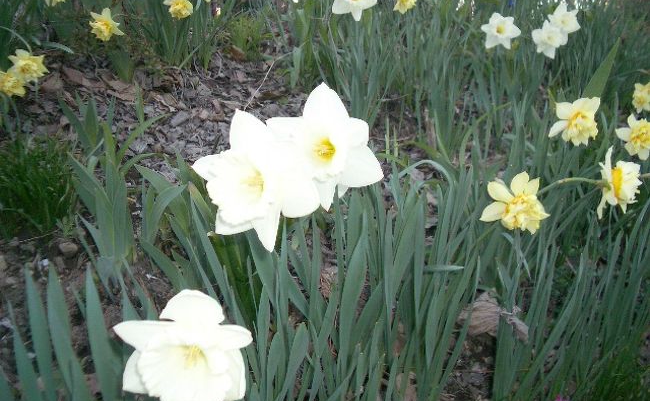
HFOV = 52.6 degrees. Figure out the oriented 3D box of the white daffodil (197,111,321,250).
[{"bbox_3d":[-0.054,-0.015,0.510,0.102,0.107,0.060,6,15,16],"label":"white daffodil"}]

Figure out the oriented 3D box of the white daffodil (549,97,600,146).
[{"bbox_3d":[0.387,-0.123,1.020,0.083,0.078,0.052,1,32,4],"label":"white daffodil"}]

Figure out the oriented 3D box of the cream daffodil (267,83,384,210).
[{"bbox_3d":[0.000,-0.044,0.530,0.098,0.101,0.058,3,19,7],"label":"cream daffodil"}]

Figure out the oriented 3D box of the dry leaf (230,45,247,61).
[{"bbox_3d":[-0.250,-0.425,1.900,0.045,0.030,0.040,-3,20,-7],"label":"dry leaf"}]

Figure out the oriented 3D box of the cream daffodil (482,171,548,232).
[{"bbox_3d":[0.231,0.002,0.800,0.082,0.076,0.052,0,23,0],"label":"cream daffodil"}]

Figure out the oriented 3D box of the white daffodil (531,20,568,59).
[{"bbox_3d":[0.530,-0.380,1.550,0.090,0.092,0.050,11,29,28],"label":"white daffodil"}]

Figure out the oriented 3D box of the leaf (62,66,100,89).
[{"bbox_3d":[-0.623,-0.315,1.680,0.090,0.033,0.065,11,34,16],"label":"leaf"}]

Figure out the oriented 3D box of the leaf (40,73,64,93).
[{"bbox_3d":[-0.689,-0.296,1.660,0.060,0.028,0.055,0,33,0],"label":"leaf"}]

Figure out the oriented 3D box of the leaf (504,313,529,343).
[{"bbox_3d":[0.268,0.179,0.920,0.033,0.036,0.025,-7,23,-17],"label":"leaf"}]

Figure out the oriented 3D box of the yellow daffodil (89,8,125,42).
[{"bbox_3d":[-0.499,-0.402,1.500,0.080,0.077,0.050,1,32,3],"label":"yellow daffodil"}]

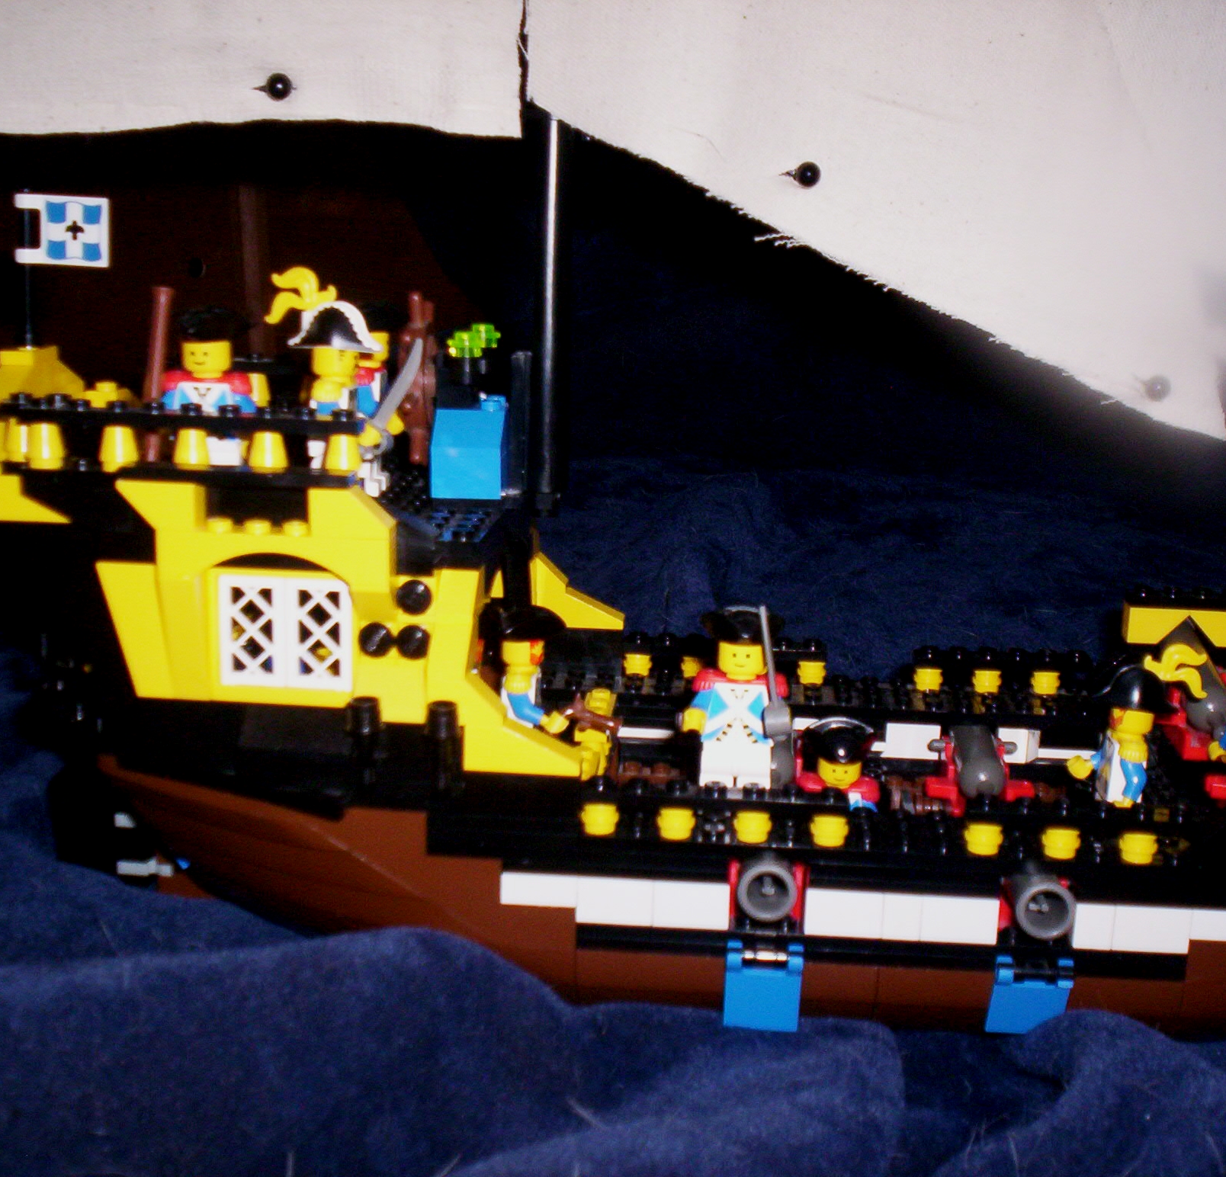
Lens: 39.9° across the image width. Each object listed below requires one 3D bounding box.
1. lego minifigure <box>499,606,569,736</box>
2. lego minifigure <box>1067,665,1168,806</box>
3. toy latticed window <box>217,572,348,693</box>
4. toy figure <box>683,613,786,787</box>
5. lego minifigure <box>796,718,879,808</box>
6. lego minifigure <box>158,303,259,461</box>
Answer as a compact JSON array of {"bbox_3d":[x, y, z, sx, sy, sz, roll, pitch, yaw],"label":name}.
[{"bbox_3d":[-0.022,0.027,0.431,0.019,0.043,0.023,3,14,1],"label":"lego minifigure"},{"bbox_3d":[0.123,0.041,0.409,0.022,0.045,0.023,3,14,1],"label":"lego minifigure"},{"bbox_3d":[-0.070,0.009,0.363,0.029,0.025,0.004,3,14,4],"label":"toy latticed window"},{"bbox_3d":[0.028,0.027,0.381,0.025,0.045,0.018,3,14,1],"label":"toy figure"},{"bbox_3d":[0.055,0.055,0.409,0.023,0.043,0.018,3,14,4],"label":"lego minifigure"},{"bbox_3d":[-0.088,-0.038,0.365,0.022,0.043,0.018,2,13,-1],"label":"lego minifigure"}]

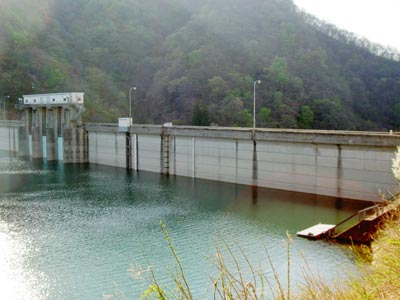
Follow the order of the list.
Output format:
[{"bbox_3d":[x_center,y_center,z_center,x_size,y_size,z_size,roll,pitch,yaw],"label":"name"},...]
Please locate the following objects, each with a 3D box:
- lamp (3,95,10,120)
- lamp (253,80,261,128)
[{"bbox_3d":[-57.392,-12.149,133.964,0.450,7.430,1.600,5,7,43],"label":"lamp"},{"bbox_3d":[9.248,-7.021,72.075,0.450,7.950,1.600,5,7,43],"label":"lamp"}]

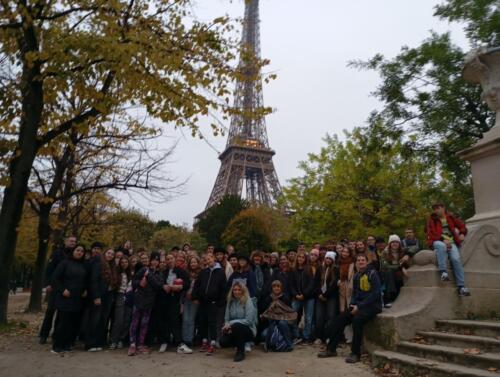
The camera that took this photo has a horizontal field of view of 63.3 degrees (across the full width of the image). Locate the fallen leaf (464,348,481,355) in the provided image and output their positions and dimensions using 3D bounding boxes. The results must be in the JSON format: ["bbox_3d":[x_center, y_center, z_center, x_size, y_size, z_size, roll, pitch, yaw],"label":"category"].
[{"bbox_3d":[3.118,2.283,5.683,0.210,0.050,0.150,2,-12,0],"label":"fallen leaf"}]

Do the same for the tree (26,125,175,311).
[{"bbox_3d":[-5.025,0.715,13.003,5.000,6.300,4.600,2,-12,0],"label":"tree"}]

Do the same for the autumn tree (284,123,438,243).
[{"bbox_3d":[4.718,1.091,17.179,6.600,7.900,6.300,2,-12,0],"label":"autumn tree"}]

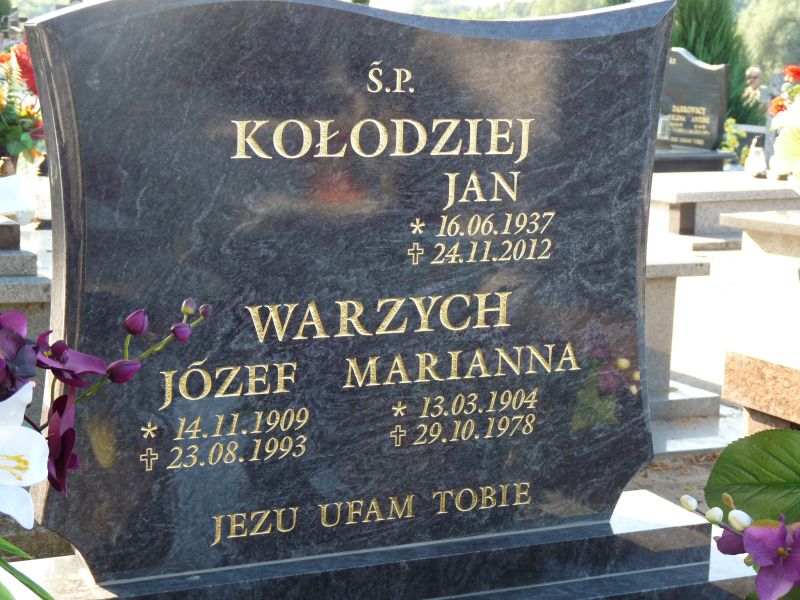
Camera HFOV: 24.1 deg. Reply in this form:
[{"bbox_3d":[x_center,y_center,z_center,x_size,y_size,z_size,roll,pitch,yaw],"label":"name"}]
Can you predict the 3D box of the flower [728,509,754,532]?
[{"bbox_3d":[0.386,0.250,2.120,0.027,0.026,0.026,5,10,21],"label":"flower"}]

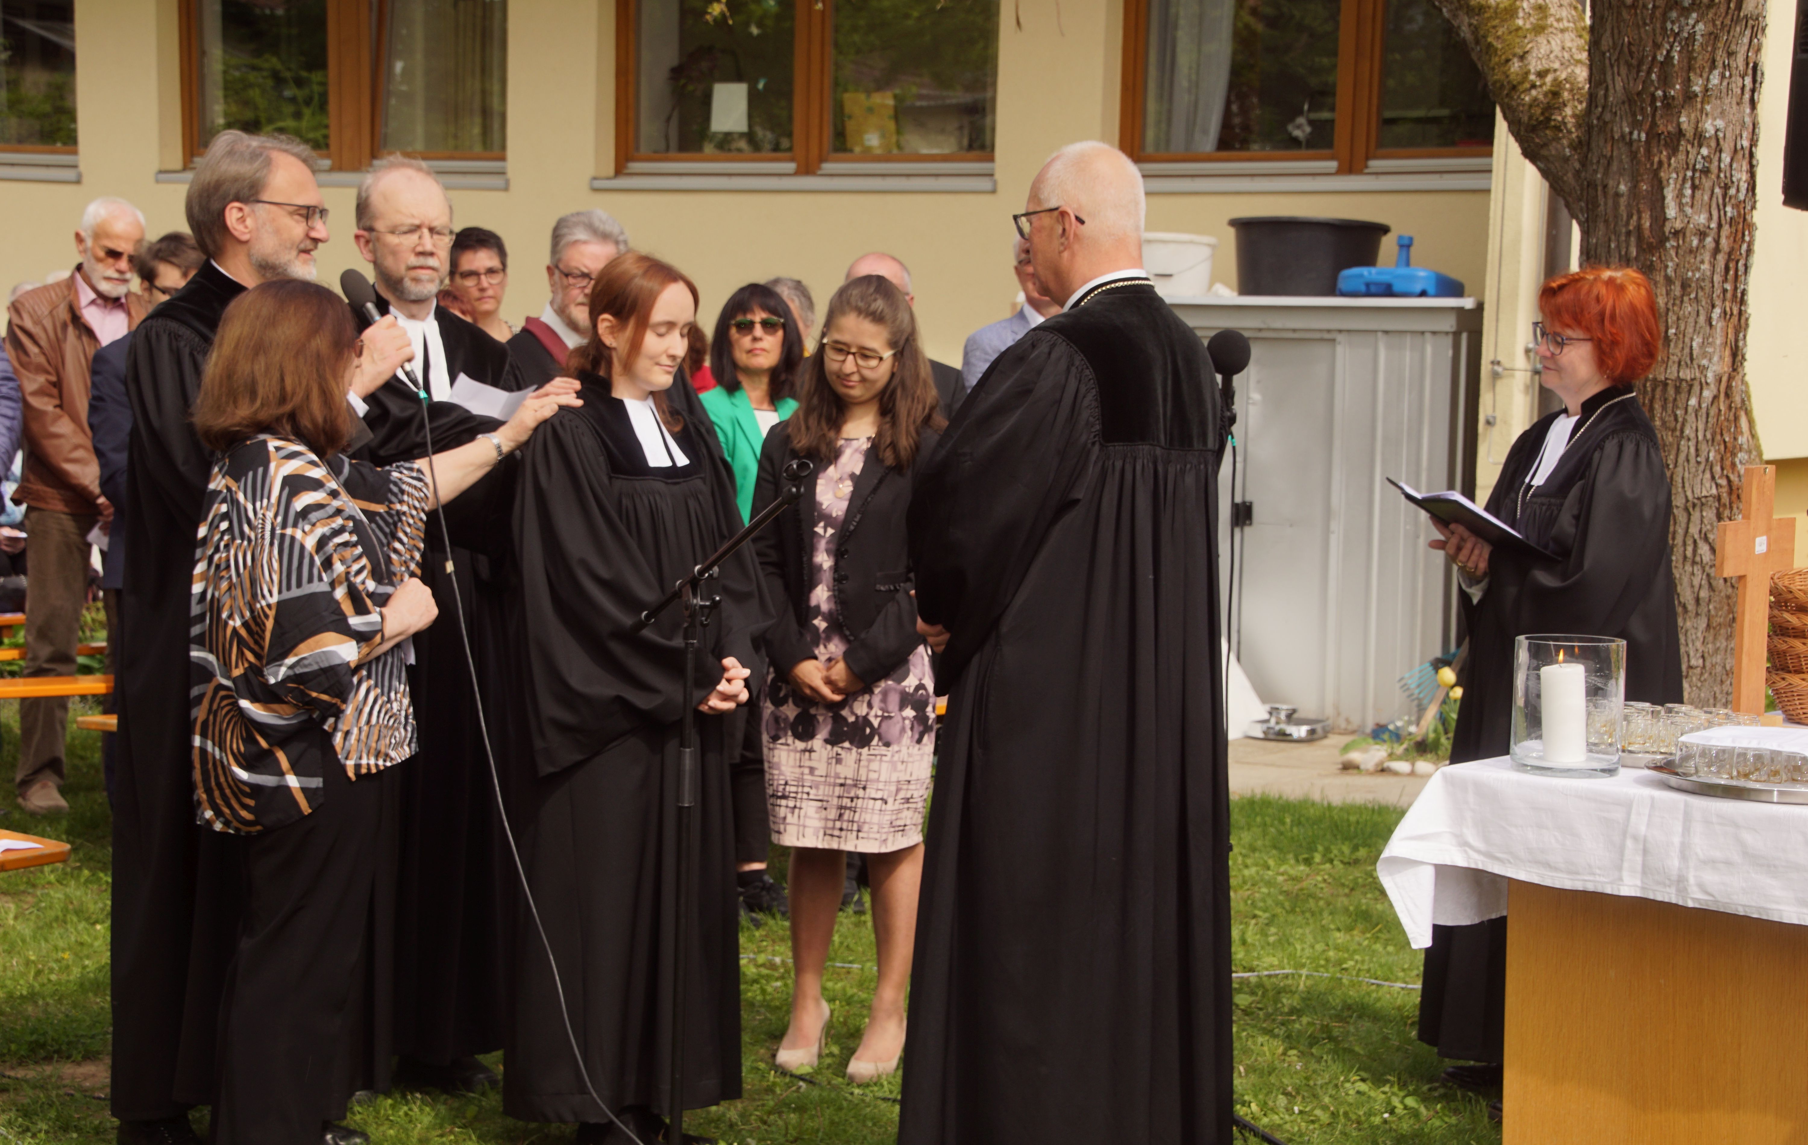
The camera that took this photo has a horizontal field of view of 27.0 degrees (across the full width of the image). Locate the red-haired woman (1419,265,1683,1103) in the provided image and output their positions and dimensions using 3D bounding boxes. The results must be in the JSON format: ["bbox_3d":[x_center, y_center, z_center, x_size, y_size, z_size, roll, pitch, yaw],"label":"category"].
[{"bbox_3d":[1.290,0.220,7.508,0.480,1.658,0.520,-2,6,-29],"label":"red-haired woman"}]

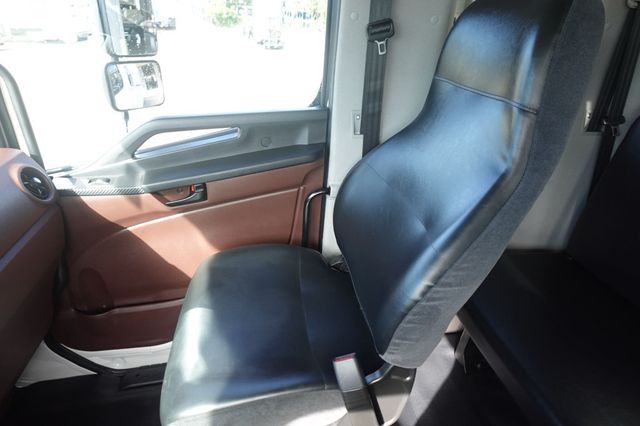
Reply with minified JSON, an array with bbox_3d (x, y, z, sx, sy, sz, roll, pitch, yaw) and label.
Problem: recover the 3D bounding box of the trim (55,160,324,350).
[{"bbox_3d":[-0.442,0.168,1.215,0.912,0.698,0.110,-4,29,-11],"label":"trim"}]

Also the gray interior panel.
[{"bbox_3d":[-0.371,-0.182,1.041,0.790,0.234,0.120,-4,29,-11],"label":"gray interior panel"}]

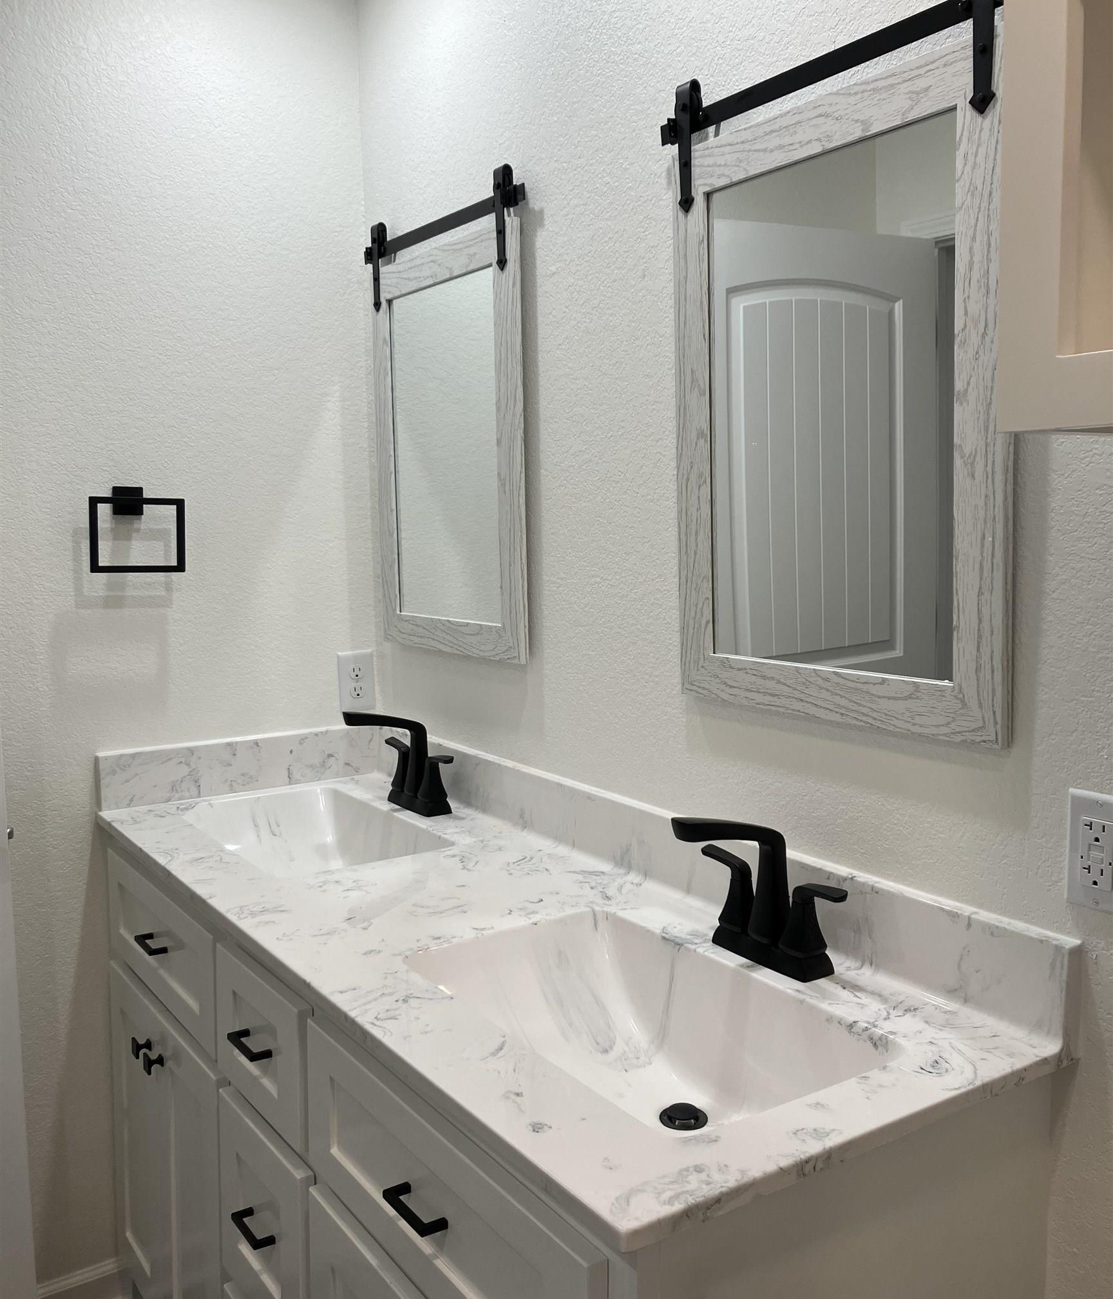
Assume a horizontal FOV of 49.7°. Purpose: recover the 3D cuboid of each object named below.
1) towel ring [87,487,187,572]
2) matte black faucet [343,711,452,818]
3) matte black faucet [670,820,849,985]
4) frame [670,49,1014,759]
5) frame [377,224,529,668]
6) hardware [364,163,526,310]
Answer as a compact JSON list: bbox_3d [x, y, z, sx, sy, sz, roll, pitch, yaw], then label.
[{"bbox_3d":[-0.736,-0.209,2.096,0.161,0.150,0.070,-5,8,-34],"label":"towel ring"},{"bbox_3d":[-0.292,0.195,2.099,0.160,0.184,0.225,-5,8,-34],"label":"matte black faucet"},{"bbox_3d":[0.200,0.271,1.361,0.164,0.184,0.228,-5,8,-34],"label":"matte black faucet"},{"bbox_3d":[0.303,-0.263,1.364,0.025,0.692,0.490,-6,8,-34],"label":"frame"},{"bbox_3d":[-0.194,-0.342,2.098,0.025,0.692,0.490,-6,8,-34],"label":"frame"},{"bbox_3d":[-0.203,-0.690,2.058,0.045,0.163,0.565,-5,8,-34],"label":"hardware"}]

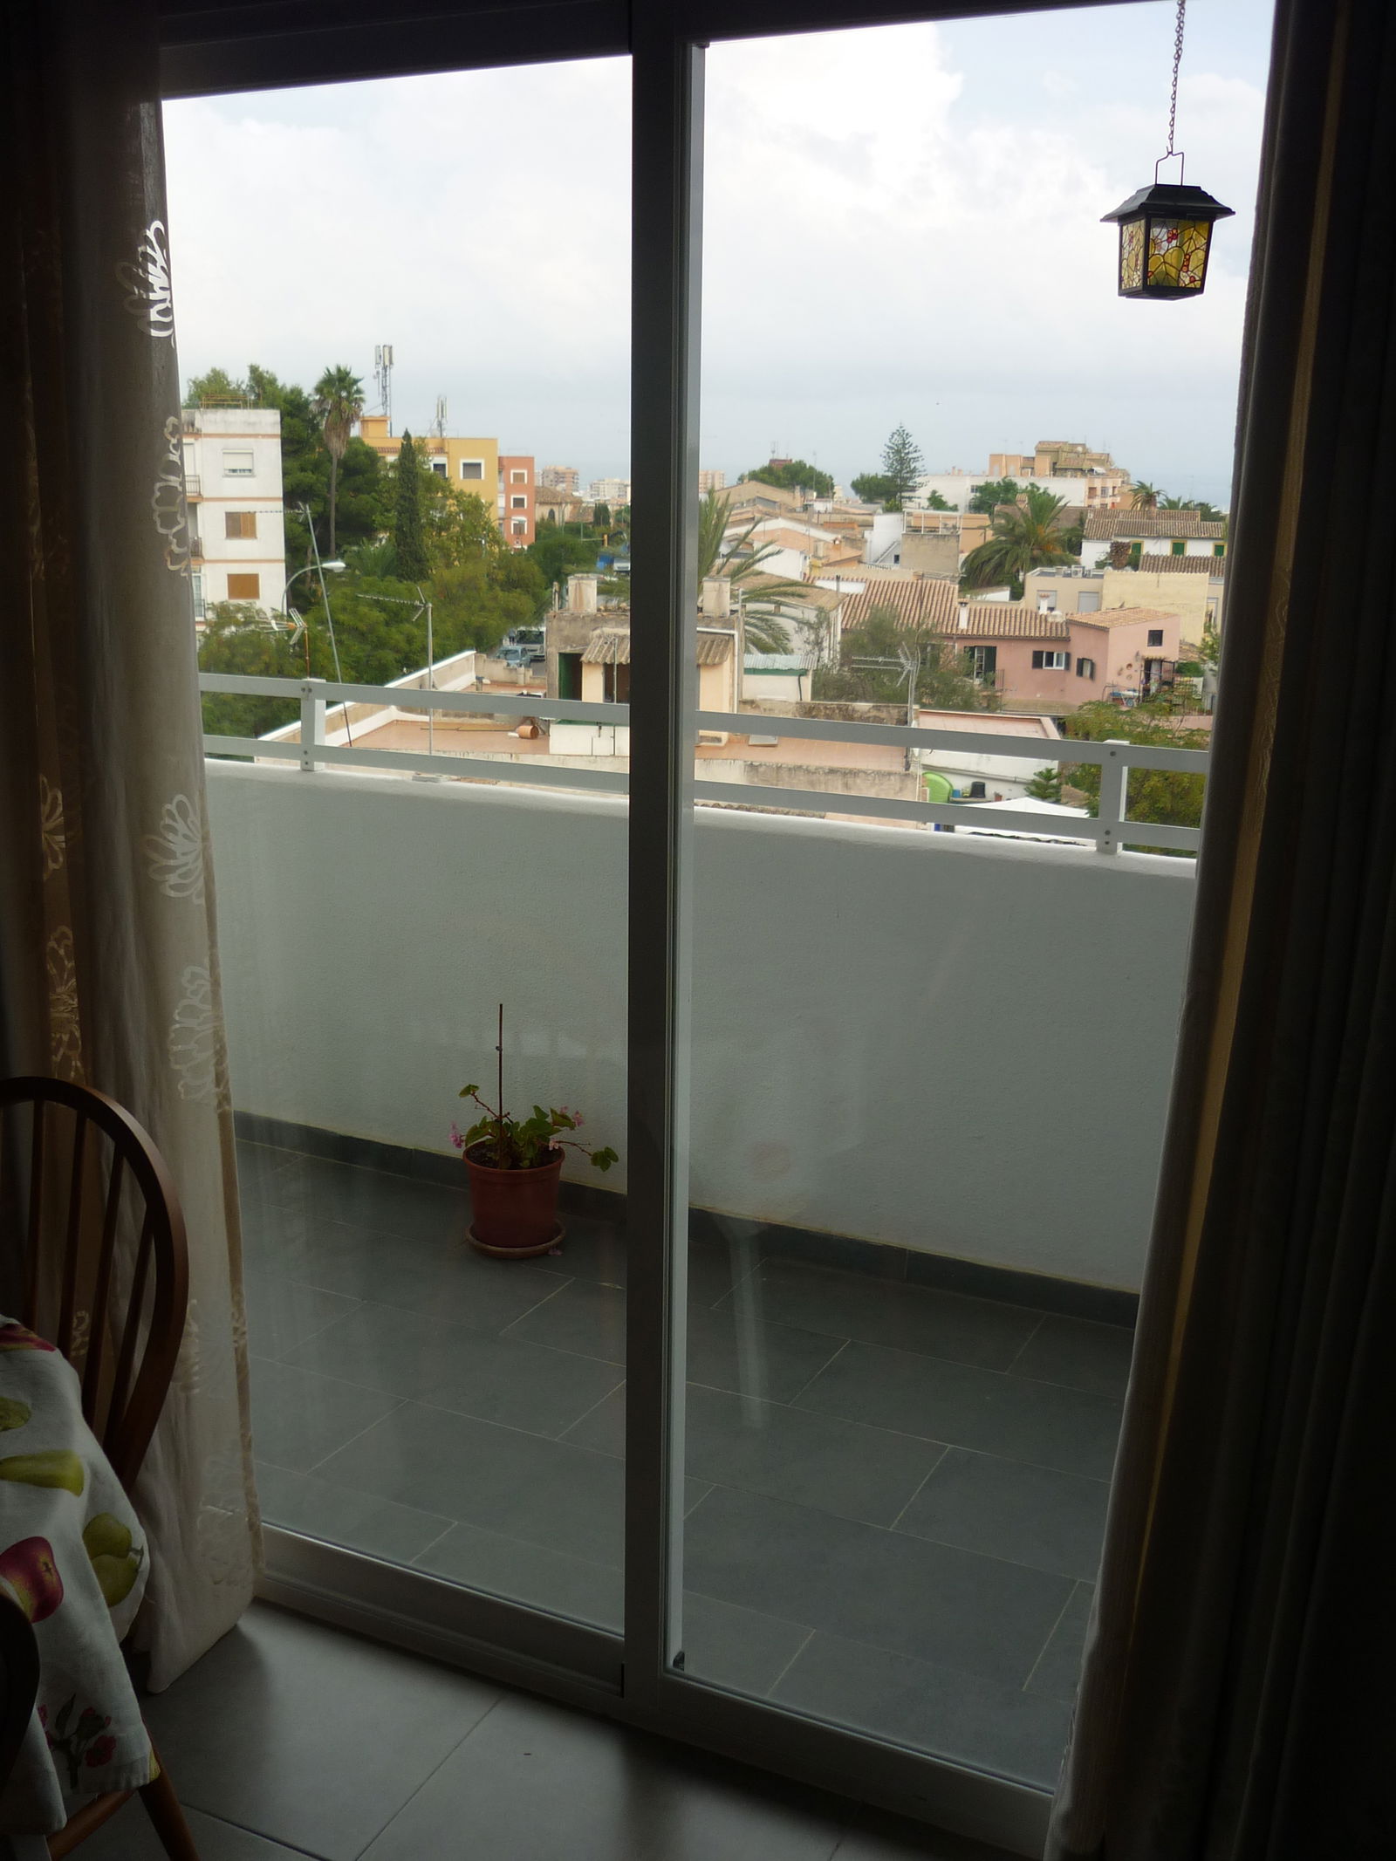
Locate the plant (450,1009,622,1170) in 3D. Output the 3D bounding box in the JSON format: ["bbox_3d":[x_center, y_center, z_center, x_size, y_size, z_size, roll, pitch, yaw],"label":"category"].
[{"bbox_3d":[-0.348,0.328,3.765,0.335,0.360,0.250,-1,14,-6],"label":"plant"}]

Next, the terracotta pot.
[{"bbox_3d":[-0.394,0.569,3.822,0.217,0.203,0.217,-1,14,-6],"label":"terracotta pot"}]

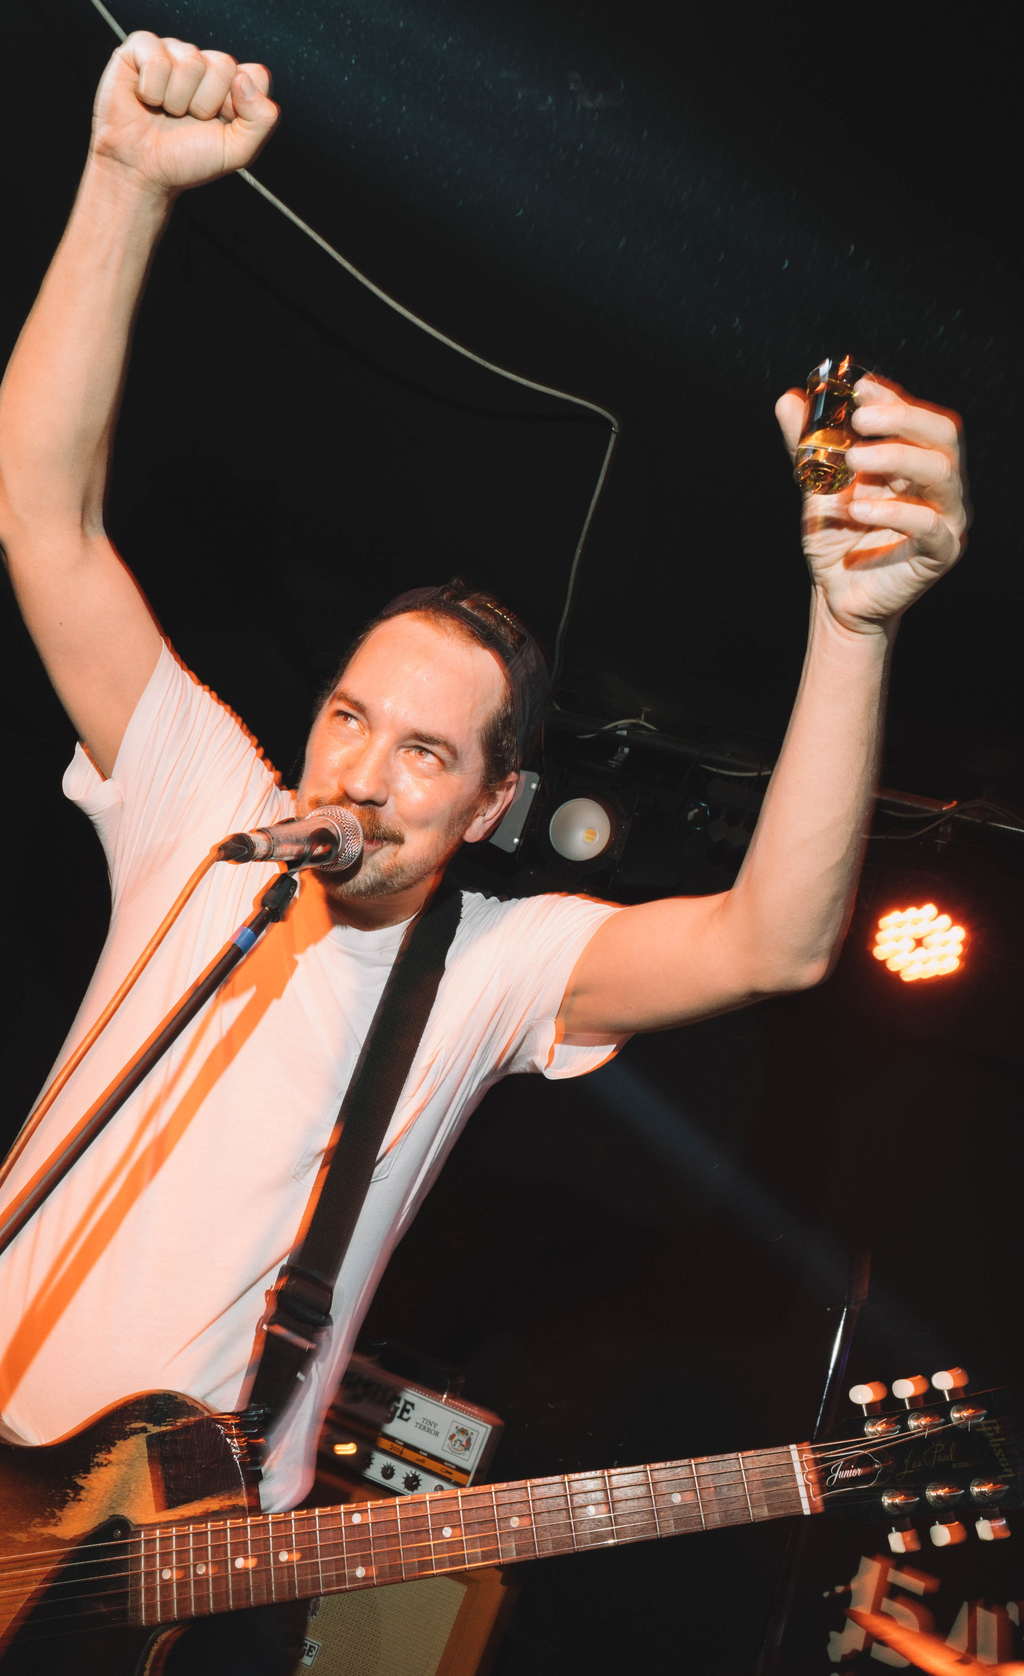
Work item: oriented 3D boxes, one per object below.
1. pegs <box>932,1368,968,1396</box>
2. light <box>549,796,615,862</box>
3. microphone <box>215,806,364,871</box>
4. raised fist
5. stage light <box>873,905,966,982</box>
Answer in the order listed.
[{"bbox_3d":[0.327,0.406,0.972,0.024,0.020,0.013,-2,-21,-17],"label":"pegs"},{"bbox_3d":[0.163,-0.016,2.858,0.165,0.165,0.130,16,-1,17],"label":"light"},{"bbox_3d":[-0.159,0.004,0.946,0.051,0.051,0.185,17,7,14],"label":"microphone"},{"bbox_3d":[-0.208,-0.462,0.830,0.112,0.094,0.082,17,18,-22],"label":"raised fist"},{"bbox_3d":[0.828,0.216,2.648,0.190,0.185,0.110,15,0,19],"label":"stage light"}]

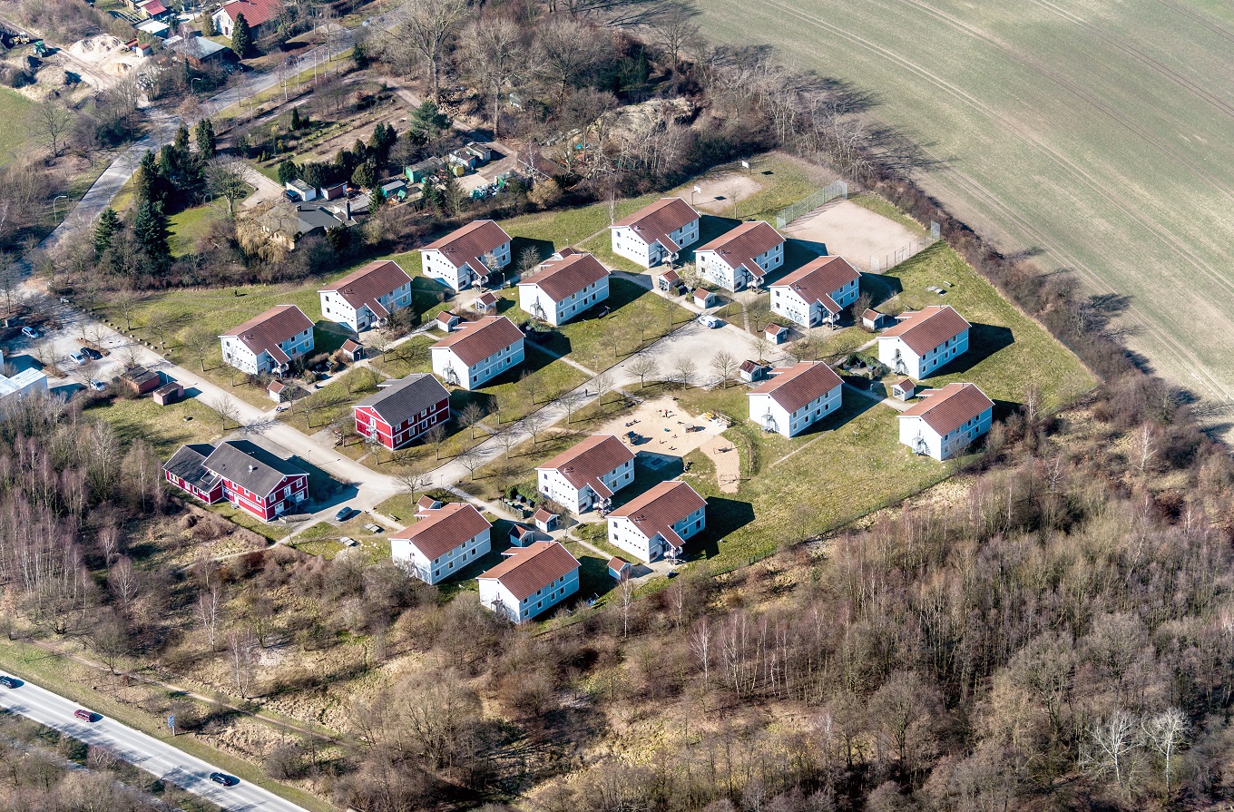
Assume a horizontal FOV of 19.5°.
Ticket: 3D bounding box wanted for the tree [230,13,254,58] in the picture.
[{"bbox_3d":[-92.490,-91.040,883.070,4.740,12.440,4.740,-1,33,0],"label":"tree"}]

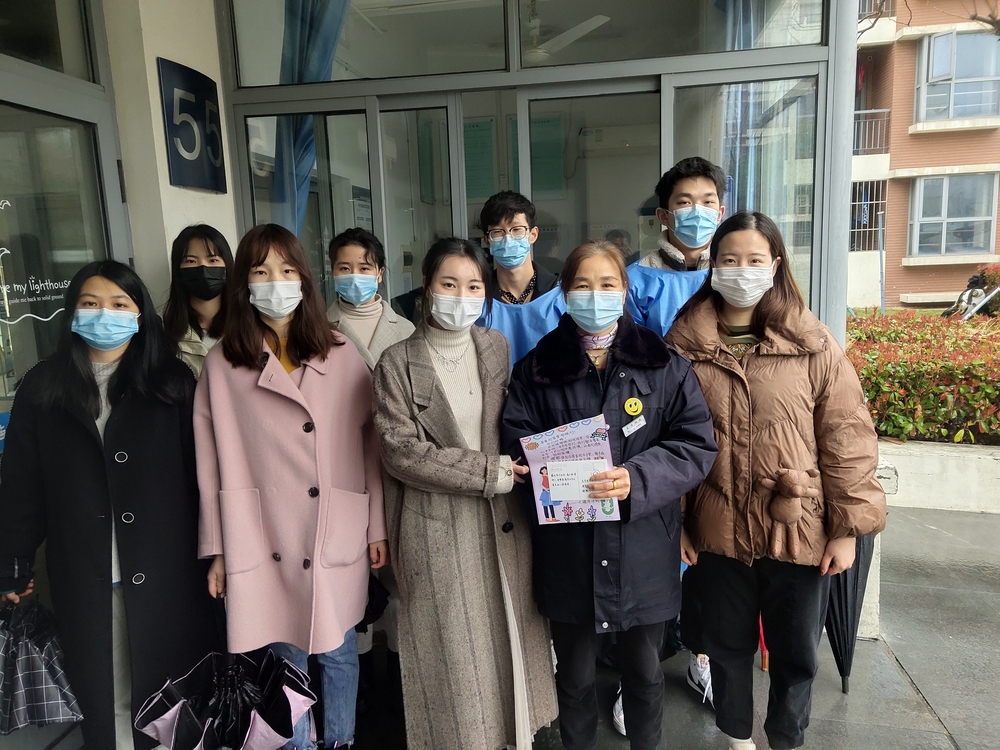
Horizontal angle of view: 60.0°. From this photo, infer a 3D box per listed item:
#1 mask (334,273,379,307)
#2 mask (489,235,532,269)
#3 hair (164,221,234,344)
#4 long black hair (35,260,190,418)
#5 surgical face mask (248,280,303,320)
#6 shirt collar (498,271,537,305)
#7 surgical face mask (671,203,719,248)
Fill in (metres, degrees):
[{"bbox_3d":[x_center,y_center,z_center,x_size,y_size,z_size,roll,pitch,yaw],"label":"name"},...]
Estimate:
[{"bbox_3d":[-0.452,-0.270,2.740,0.130,0.105,0.080,-4,11,-6],"label":"mask"},{"bbox_3d":[0.031,-0.379,2.670,0.125,0.105,0.080,-1,11,9],"label":"mask"},{"bbox_3d":[-0.898,-0.278,2.600,0.210,0.345,0.220,-5,11,-14],"label":"hair"},{"bbox_3d":[-0.925,-0.093,2.090,0.335,0.365,0.240,-6,12,-17],"label":"long black hair"},{"bbox_3d":[-0.558,-0.186,2.160,0.130,0.100,0.080,-5,11,-13],"label":"surgical face mask"},{"bbox_3d":[0.055,-0.273,2.730,0.135,0.115,0.120,-2,11,3],"label":"shirt collar"},{"bbox_3d":[0.551,-0.416,2.430,0.130,0.118,0.085,-2,11,4],"label":"surgical face mask"}]

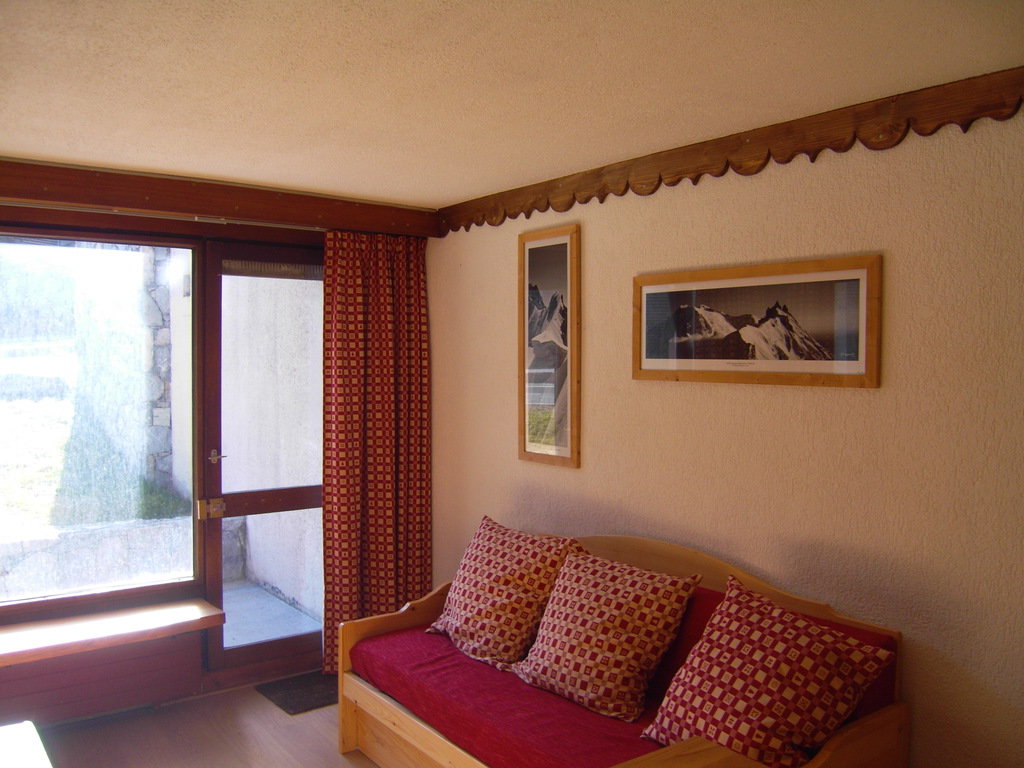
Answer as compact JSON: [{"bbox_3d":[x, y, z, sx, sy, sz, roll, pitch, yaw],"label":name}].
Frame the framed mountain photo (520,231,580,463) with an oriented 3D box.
[{"bbox_3d":[0.162,-0.161,3.662,0.025,1.029,0.418,-2,3,-37],"label":"framed mountain photo"}]

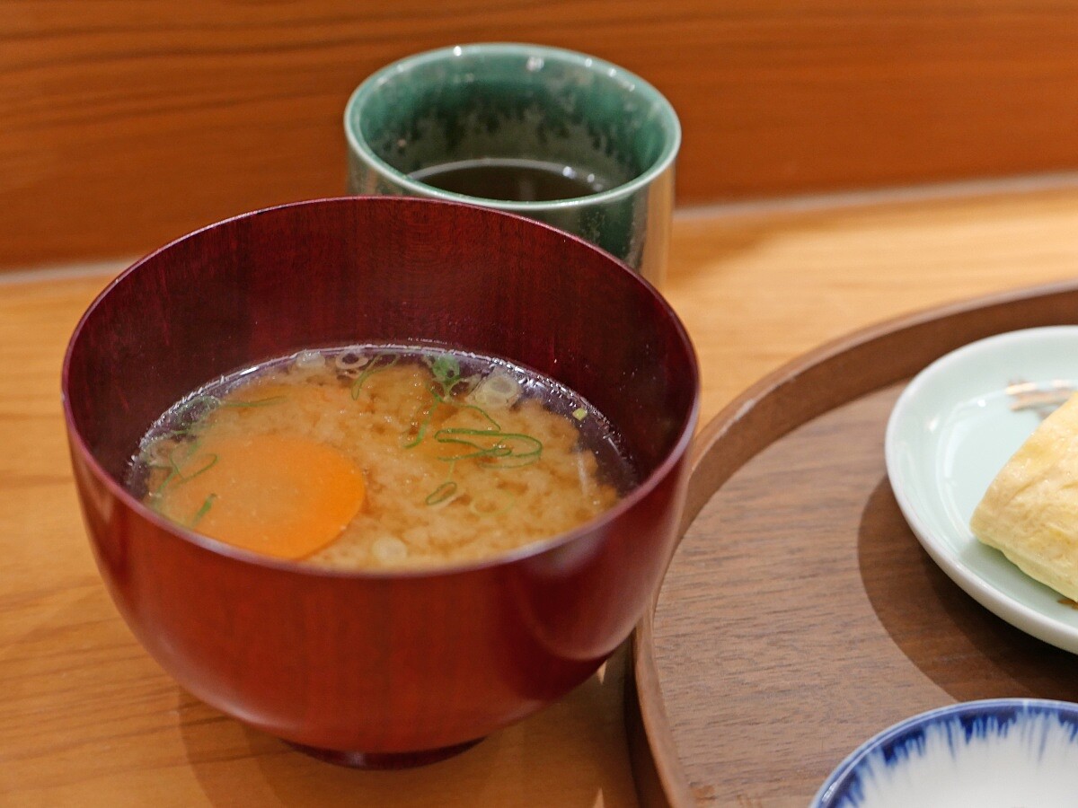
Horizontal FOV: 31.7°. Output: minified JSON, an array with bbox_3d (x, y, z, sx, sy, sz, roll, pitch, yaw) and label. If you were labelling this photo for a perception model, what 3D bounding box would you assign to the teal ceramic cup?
[{"bbox_3d":[-0.007,-0.037,0.455,0.076,0.071,0.076,2,38,-2],"label":"teal ceramic cup"}]

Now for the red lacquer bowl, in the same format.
[{"bbox_3d":[-0.030,0.023,0.371,0.115,0.077,0.115,4,38,0],"label":"red lacquer bowl"}]

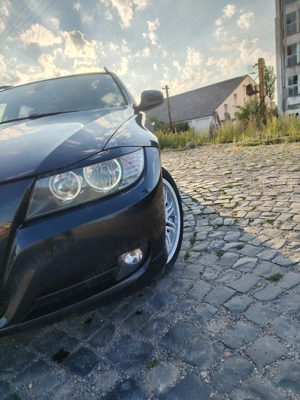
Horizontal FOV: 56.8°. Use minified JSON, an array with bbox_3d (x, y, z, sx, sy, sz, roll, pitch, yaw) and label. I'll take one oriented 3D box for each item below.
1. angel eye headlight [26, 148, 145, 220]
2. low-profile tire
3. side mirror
[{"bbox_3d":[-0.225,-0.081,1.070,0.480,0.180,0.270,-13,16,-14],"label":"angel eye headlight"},{"bbox_3d":[-0.004,0.126,1.631,0.225,0.635,0.635,-1,17,26],"label":"low-profile tire"},{"bbox_3d":[0.015,-0.803,2.250,0.235,0.160,0.140,-9,16,0],"label":"side mirror"}]

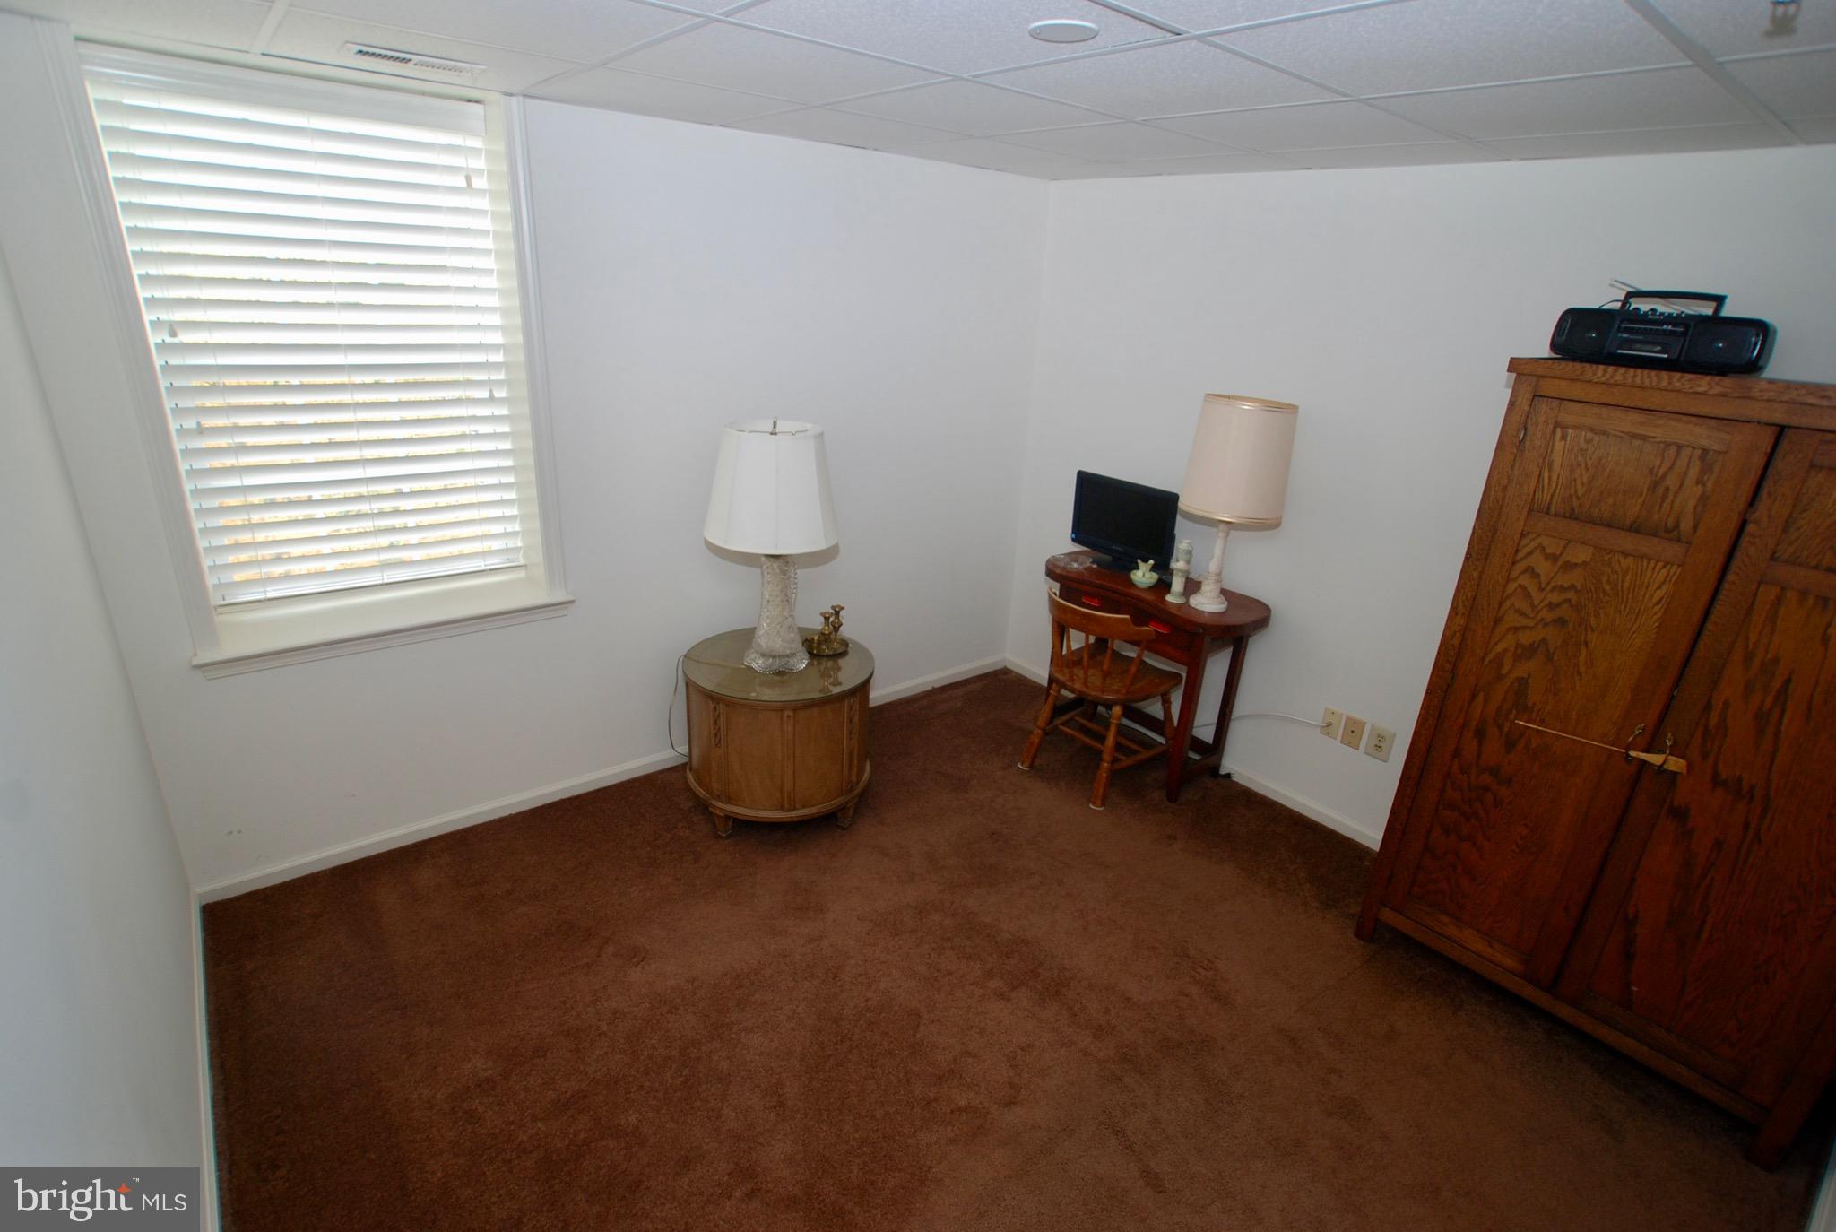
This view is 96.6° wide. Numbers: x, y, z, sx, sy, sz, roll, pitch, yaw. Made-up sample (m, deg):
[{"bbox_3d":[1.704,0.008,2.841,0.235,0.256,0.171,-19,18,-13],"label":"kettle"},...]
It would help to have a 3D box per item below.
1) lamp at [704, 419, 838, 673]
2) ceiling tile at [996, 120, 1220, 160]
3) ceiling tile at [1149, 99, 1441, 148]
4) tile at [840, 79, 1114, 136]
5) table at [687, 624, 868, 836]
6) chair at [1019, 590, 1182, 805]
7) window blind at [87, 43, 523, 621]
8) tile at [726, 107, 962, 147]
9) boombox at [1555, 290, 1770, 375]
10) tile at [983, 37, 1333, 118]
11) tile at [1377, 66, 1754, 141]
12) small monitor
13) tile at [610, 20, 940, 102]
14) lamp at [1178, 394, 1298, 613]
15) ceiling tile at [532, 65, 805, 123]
[{"bbox_3d":[-0.490,-0.240,2.808,0.450,0.860,0.450,-2,23,-14],"label":"lamp"},{"bbox_3d":[0.649,-1.548,2.675,0.600,0.025,0.600,-14,29,-36],"label":"ceiling tile"},{"bbox_3d":[1.044,-1.340,2.244,0.600,0.025,0.600,-14,29,-36],"label":"ceiling tile"},{"bbox_3d":[0.158,-1.424,2.303,0.600,0.025,0.600,-14,29,-36],"label":"tile"},{"bbox_3d":[-0.512,0.420,3.076,0.700,0.570,0.700,-2,23,-14],"label":"table"},{"bbox_3d":[0.841,0.314,3.554,0.550,0.800,0.460,-17,30,-40],"label":"chair"},{"bbox_3d":[-1.657,-0.716,2.395,0.835,1.360,0.070,-14,28,-36],"label":"window blind"},{"bbox_3d":[-0.213,-1.540,2.601,0.590,0.020,0.580,-14,28,-36],"label":"tile"},{"bbox_3d":[1.713,-0.662,1.909,0.160,0.168,0.390,-12,27,-32],"label":"boombox"},{"bbox_3d":[0.514,-1.151,1.771,0.590,0.020,0.590,-14,28,-36],"label":"tile"},{"bbox_3d":[1.433,-1.134,1.816,0.600,0.025,0.600,-14,29,-36],"label":"tile"},{"bbox_3d":[0.861,-0.385,3.433,0.490,0.360,0.170,23,30,39],"label":"small monitor"},{"bbox_3d":[-0.315,-1.232,1.840,0.590,0.020,0.590,-14,28,-36],"label":"tile"},{"bbox_3d":[1.219,-0.416,3.176,0.390,0.800,0.390,-14,29,-36],"label":"lamp"},{"bbox_3d":[-0.723,-1.520,2.389,0.600,0.025,0.600,-14,29,-36],"label":"ceiling tile"}]

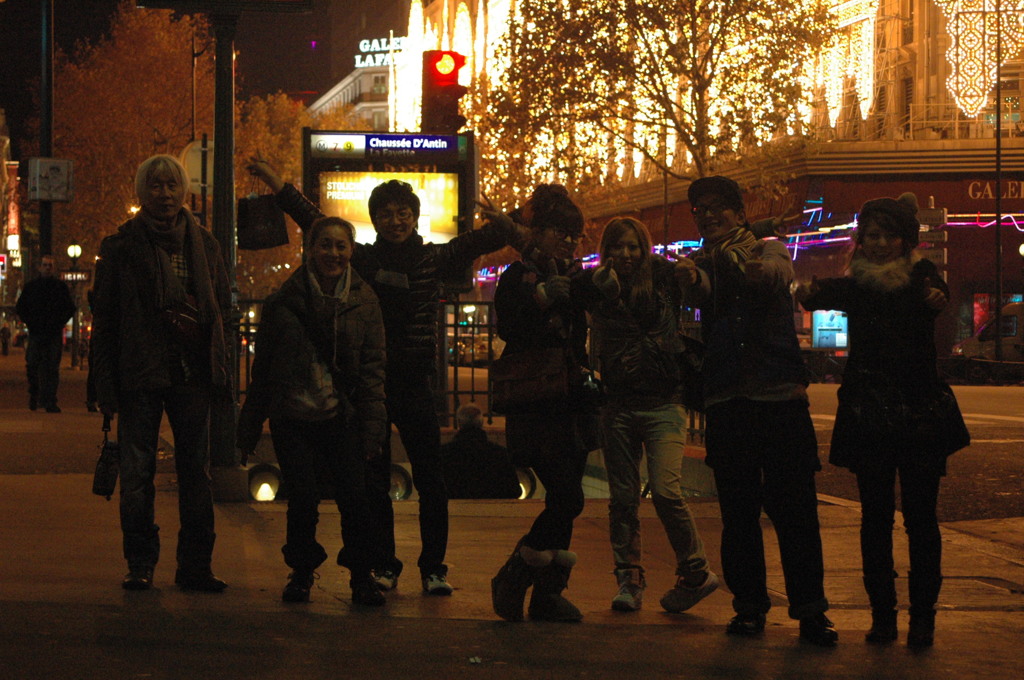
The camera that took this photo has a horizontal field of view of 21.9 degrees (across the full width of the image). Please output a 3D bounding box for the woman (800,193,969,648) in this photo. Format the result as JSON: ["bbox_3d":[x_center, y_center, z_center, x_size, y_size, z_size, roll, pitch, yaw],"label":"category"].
[{"bbox_3d":[1.318,0.275,9.370,0.600,1.606,0.550,0,0,7],"label":"woman"}]

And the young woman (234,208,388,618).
[{"bbox_3d":[-0.755,0.264,9.950,0.560,1.457,0.480,0,0,-6],"label":"young woman"}]

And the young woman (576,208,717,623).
[{"bbox_3d":[0.498,0.275,9.850,0.550,1.476,0.500,0,0,5],"label":"young woman"}]

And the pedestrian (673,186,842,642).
[{"bbox_3d":[0.873,0.244,9.470,0.580,1.670,0.550,0,0,9],"label":"pedestrian"}]

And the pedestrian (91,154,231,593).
[{"bbox_3d":[-1.384,0.126,10.400,0.550,1.712,0.380,0,0,-6],"label":"pedestrian"}]

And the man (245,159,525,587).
[{"bbox_3d":[-0.485,0.140,10.300,1.050,1.680,0.450,0,0,-3],"label":"man"}]

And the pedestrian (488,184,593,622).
[{"bbox_3d":[0.113,0.229,9.750,0.460,1.605,0.440,0,1,-38],"label":"pedestrian"}]

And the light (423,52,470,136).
[{"bbox_3d":[-0.583,-2.098,23.000,0.290,0.844,0.340,0,1,-32],"label":"light"}]

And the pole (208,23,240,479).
[{"bbox_3d":[-1.725,-0.571,15.800,0.200,2.799,0.200,0,0,0],"label":"pole"}]

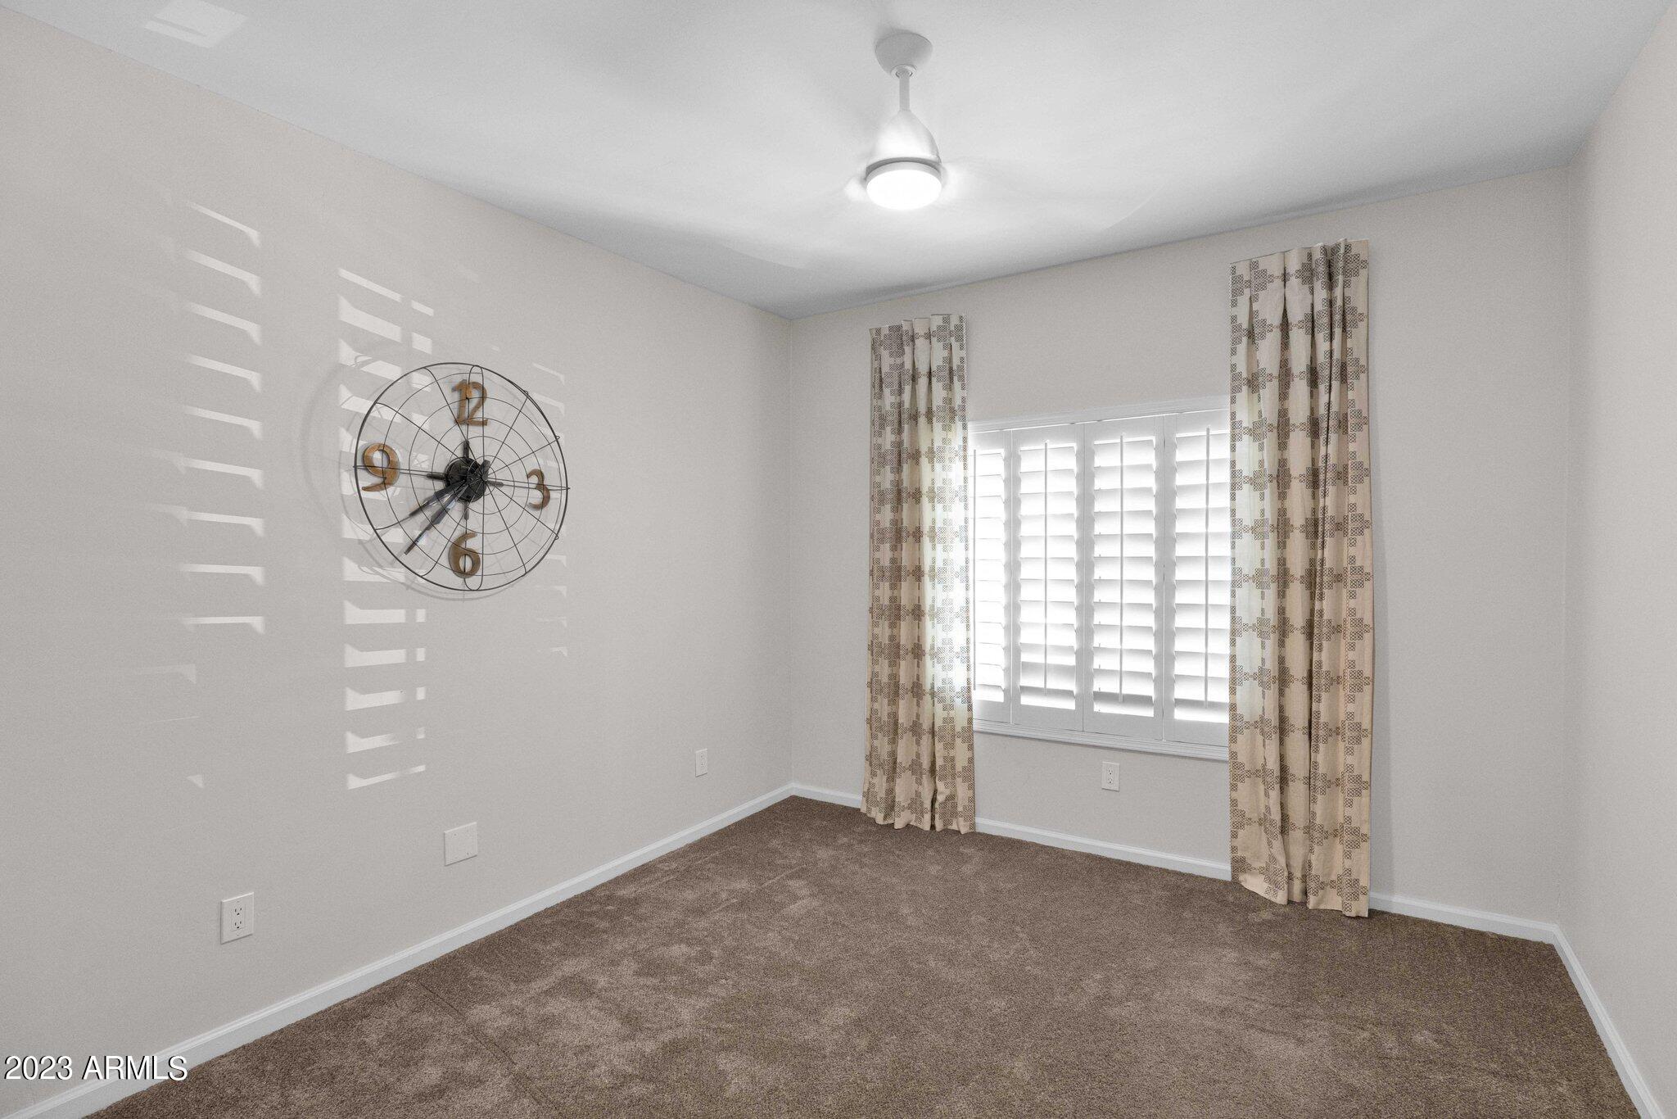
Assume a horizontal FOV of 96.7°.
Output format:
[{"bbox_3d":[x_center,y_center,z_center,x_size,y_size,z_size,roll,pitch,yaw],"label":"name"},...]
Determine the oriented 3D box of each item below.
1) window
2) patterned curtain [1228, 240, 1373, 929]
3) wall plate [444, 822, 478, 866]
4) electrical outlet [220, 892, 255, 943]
[{"bbox_3d":[1.128,0.087,3.422,1.416,1.534,0.084,0,1,31],"label":"window"},{"bbox_3d":[1.810,0.076,2.934,0.480,2.554,0.139,0,1,31],"label":"patterned curtain"},{"bbox_3d":[-1.358,1.027,2.685,0.009,0.121,0.118,0,1,35],"label":"wall plate"},{"bbox_3d":[-1.730,1.034,2.148,0.010,0.121,0.075,0,1,35],"label":"electrical outlet"}]

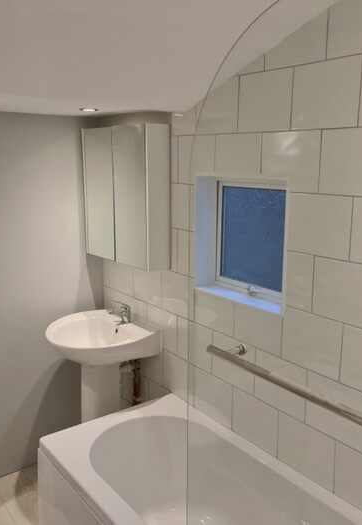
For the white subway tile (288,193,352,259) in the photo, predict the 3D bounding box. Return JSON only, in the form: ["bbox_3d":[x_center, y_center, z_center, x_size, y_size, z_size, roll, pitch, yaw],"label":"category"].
[{"bbox_3d":[0.449,-0.122,1.648,0.010,0.199,0.253,-8,14,-36],"label":"white subway tile"}]

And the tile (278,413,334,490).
[{"bbox_3d":[0.445,0.664,1.804,0.010,0.199,0.253,-8,14,-36],"label":"tile"}]

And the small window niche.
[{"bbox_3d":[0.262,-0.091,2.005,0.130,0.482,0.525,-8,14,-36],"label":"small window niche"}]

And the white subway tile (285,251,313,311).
[{"bbox_3d":[0.405,0.064,1.714,0.010,0.197,0.116,-8,14,-36],"label":"white subway tile"}]

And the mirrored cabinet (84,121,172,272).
[{"bbox_3d":[-0.281,-0.331,2.497,0.123,0.655,0.615,-8,14,-36],"label":"mirrored cabinet"}]

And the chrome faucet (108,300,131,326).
[{"bbox_3d":[-0.306,0.249,2.509,0.125,0.128,0.050,-8,14,-36],"label":"chrome faucet"}]

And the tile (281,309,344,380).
[{"bbox_3d":[0.445,0.271,1.729,0.010,0.199,0.253,-8,14,-36],"label":"tile"}]

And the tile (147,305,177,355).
[{"bbox_3d":[-0.090,0.323,2.475,0.010,0.199,0.253,-8,14,-36],"label":"tile"}]

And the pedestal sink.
[{"bbox_3d":[-0.419,0.736,2.542,0.495,0.857,0.560,-8,14,-36],"label":"pedestal sink"}]

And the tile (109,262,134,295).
[{"bbox_3d":[-0.318,0.065,2.737,0.010,0.199,0.253,-8,14,-36],"label":"tile"}]

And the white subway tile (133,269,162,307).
[{"bbox_3d":[-0.161,0.106,2.497,0.010,0.197,0.249,-8,14,-36],"label":"white subway tile"}]

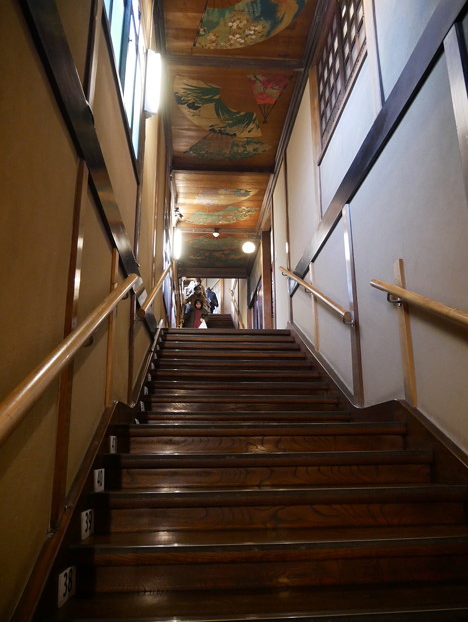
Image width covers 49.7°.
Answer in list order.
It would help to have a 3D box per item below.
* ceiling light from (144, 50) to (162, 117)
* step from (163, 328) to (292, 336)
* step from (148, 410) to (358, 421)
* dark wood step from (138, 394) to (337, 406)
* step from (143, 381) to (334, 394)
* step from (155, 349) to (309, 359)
[{"bbox_3d":[-0.797,-2.225,4.915,0.126,0.695,0.102,1,-15,-5],"label":"ceiling light"},{"bbox_3d":[-0.120,0.361,6.945,1.753,0.157,0.315,1,-15,-5],"label":"step"},{"bbox_3d":[0.087,0.941,4.285,1.753,0.157,0.315,1,-15,-5],"label":"step"},{"bbox_3d":[0.061,0.869,4.618,1.753,0.157,0.315,1,-15,-5],"label":"dark wood step"},{"bbox_3d":[0.035,0.796,4.950,1.753,0.157,0.315,1,-15,-5],"label":"step"},{"bbox_3d":[-0.043,0.579,5.948,1.753,0.157,0.315,1,-15,-5],"label":"step"}]

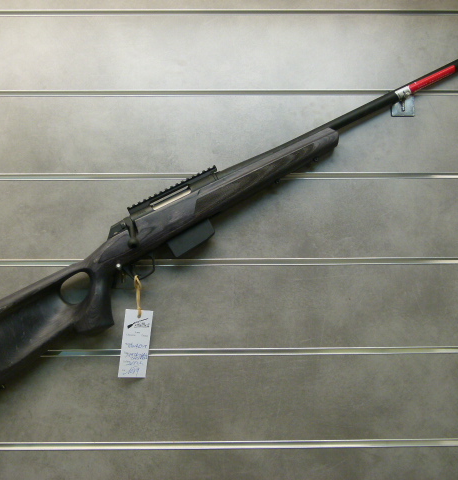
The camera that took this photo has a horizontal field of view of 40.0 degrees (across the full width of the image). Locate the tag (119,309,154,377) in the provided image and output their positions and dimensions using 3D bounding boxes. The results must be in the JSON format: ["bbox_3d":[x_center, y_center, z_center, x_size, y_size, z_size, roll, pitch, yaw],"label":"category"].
[{"bbox_3d":[-0.151,0.169,1.023,0.044,0.107,0.002,6,-8,0],"label":"tag"}]

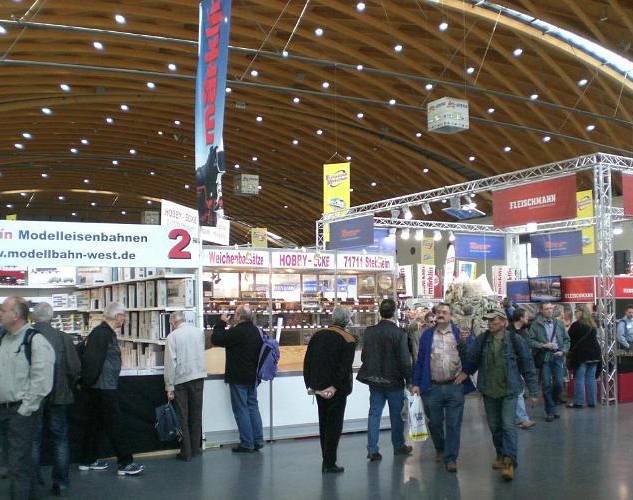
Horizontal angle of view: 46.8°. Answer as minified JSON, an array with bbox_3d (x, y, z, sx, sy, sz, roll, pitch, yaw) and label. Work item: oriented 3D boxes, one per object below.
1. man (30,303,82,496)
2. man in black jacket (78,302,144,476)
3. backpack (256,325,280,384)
[{"bbox_3d":[-2.552,1.415,7.134,0.540,1.802,0.360,3,-5,-36],"label":"man"},{"bbox_3d":[-2.198,1.469,7.850,0.620,1.760,0.500,2,-5,-23],"label":"man in black jacket"},{"bbox_3d":[-0.586,1.269,8.850,0.240,0.600,0.300,-3,-5,32],"label":"backpack"}]

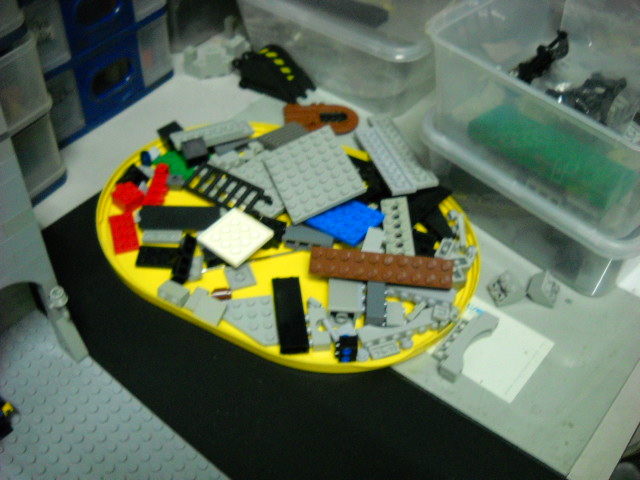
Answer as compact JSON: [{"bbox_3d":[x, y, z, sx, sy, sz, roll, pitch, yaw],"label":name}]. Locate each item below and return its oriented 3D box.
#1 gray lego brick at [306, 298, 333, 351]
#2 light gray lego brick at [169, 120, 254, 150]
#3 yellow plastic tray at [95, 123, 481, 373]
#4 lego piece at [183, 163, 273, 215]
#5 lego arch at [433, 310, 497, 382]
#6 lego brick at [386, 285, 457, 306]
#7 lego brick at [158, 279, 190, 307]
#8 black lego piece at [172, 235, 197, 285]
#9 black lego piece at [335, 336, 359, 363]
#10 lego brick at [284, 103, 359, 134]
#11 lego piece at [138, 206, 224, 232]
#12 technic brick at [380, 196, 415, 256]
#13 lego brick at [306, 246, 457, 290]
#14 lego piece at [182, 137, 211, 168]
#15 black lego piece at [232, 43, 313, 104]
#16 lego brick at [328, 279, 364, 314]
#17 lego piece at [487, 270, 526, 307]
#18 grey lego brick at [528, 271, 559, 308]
[{"bbox_3d":[-0.001,0.046,0.416,0.011,0.008,0.032,-5,51,-4],"label":"gray lego brick"},{"bbox_3d":[-0.073,-0.071,0.509,0.053,0.011,0.009,-17,52,-19],"label":"light gray lego brick"},{"bbox_3d":[-0.021,-0.006,0.464,0.241,0.011,0.174,22,50,16],"label":"yellow plastic tray"},{"bbox_3d":[-0.055,-0.030,0.472,0.056,0.004,0.020,22,54,17],"label":"lego piece"},{"bbox_3d":[0.079,0.057,0.415,0.017,0.008,0.046,31,57,23],"label":"lego arch"},{"bbox_3d":[0.057,0.031,0.434,0.043,0.008,0.011,12,48,7],"label":"lego brick"},{"bbox_3d":[-0.082,0.031,0.428,0.016,0.008,0.010,23,54,18],"label":"lego brick"},{"bbox_3d":[-0.079,0.012,0.444,0.009,0.008,0.032,3,51,3],"label":"black lego piece"},{"bbox_3d":[0.014,0.059,0.404,0.012,0.010,0.011,0,51,0],"label":"black lego piece"},{"bbox_3d":[0.001,-0.082,0.526,0.052,0.005,0.032,0,51,0],"label":"lego brick"},{"bbox_3d":[-0.084,-0.013,0.455,0.048,0.003,0.016,1,47,-4],"label":"lego piece"},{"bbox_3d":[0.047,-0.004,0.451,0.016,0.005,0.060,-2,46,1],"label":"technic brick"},{"bbox_3d":[0.035,0.015,0.430,0.080,0.005,0.016,5,64,1],"label":"lego brick"},{"bbox_3d":[-0.081,-0.058,0.492,0.016,0.010,0.016,-15,50,-17],"label":"lego piece"},{"bbox_3d":[-0.037,-0.126,0.570,0.060,0.017,0.040,23,50,17],"label":"black lego piece"},{"bbox_3d":[0.015,0.033,0.429,0.021,0.008,0.024,3,47,-2],"label":"lego brick"},{"bbox_3d":[0.109,0.028,0.442,0.018,0.010,0.016,-9,49,-12],"label":"lego piece"},{"bbox_3d":[0.131,0.029,0.442,0.016,0.011,0.016,23,50,17],"label":"grey lego brick"}]

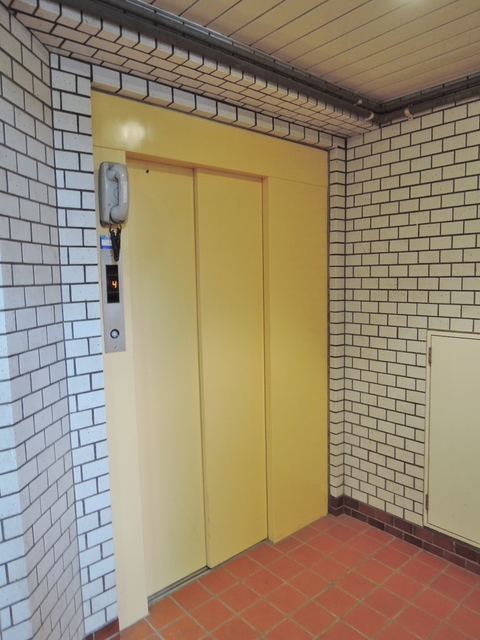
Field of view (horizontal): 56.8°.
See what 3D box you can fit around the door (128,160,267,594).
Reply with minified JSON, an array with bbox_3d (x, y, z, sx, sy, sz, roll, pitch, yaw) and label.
[{"bbox_3d":[-0.181,0.291,2.288,0.801,2.057,0.080,-6,7,-40],"label":"door"}]

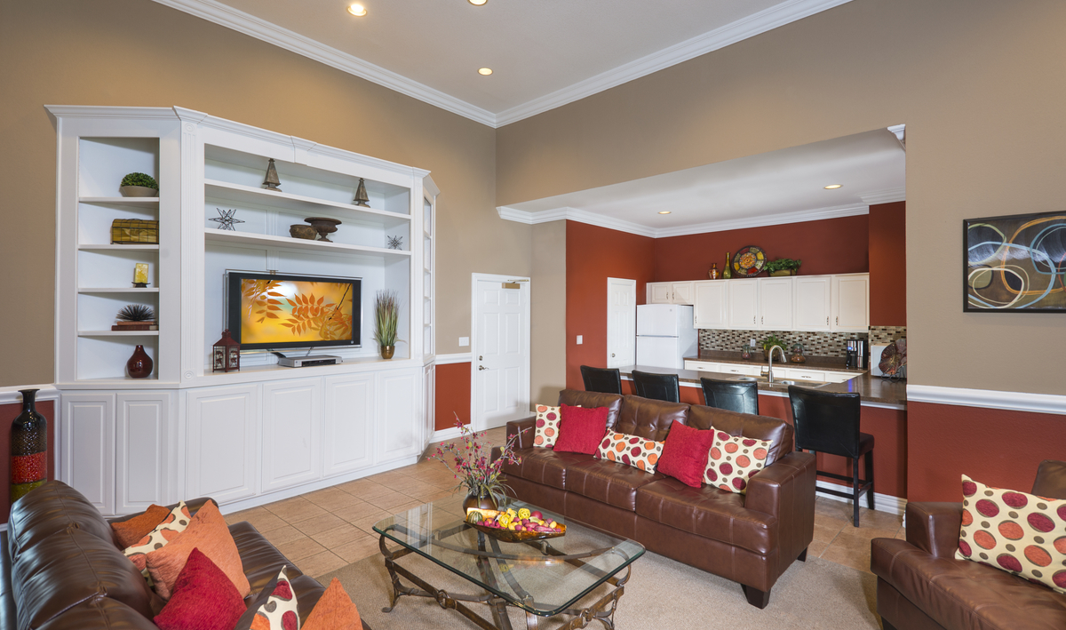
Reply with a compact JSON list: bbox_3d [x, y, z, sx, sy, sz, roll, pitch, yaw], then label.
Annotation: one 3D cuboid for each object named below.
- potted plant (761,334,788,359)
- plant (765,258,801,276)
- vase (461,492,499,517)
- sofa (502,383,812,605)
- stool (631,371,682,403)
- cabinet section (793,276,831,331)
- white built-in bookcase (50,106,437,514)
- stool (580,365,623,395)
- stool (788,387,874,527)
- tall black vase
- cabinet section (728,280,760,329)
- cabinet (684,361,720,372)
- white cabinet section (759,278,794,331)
[{"bbox_3d":[3.441,0.464,7.178,0.360,0.390,0.340,0,0,42],"label":"potted plant"},{"bbox_3d":[3.588,-0.674,7.210,0.460,0.273,0.220,0,0,43],"label":"plant"},{"bbox_3d":[-0.289,1.027,2.783,0.195,0.155,0.195,0,0,0],"label":"vase"},{"bbox_3d":[0.738,1.115,3.689,2.180,0.890,0.920,0,0,44],"label":"sofa"},{"bbox_3d":[1.350,1.064,5.020,0.487,1.000,0.562,0,0,43],"label":"stool"},{"bbox_3d":[3.964,-0.156,7.032,0.475,0.764,0.330,0,0,42],"label":"cabinet section"},{"bbox_3d":[-2.074,0.020,4.690,0.730,3.060,3.465,0,0,42],"label":"white built-in bookcase"},{"bbox_3d":[0.883,1.063,5.449,0.487,1.000,0.562,0,0,43],"label":"stool"},{"bbox_3d":[2.380,1.069,4.003,0.490,0.995,0.585,0,0,43],"label":"stool"},{"bbox_3d":[-3.485,1.040,3.479,0.176,1.055,0.176,0,0,43],"label":"tall black vase"},{"bbox_3d":[3.268,-0.157,7.668,0.457,0.764,0.330,0,0,42],"label":"cabinet section"},{"bbox_3d":[2.722,1.121,7.714,0.550,0.860,0.620,0,0,42],"label":"cabinet"},{"bbox_3d":[3.613,-0.157,7.353,0.477,0.764,0.330,0,0,42],"label":"white cabinet section"}]

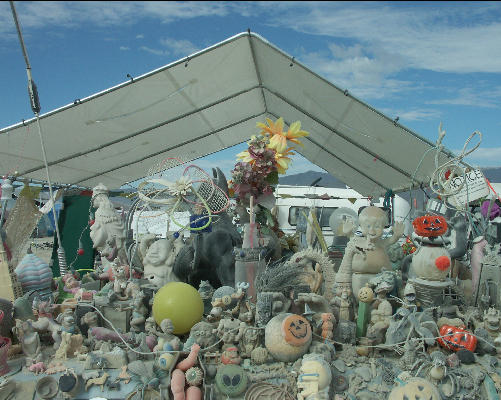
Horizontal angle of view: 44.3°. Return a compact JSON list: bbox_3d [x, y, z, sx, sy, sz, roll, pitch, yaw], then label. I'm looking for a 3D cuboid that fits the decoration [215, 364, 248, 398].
[{"bbox_3d":[-0.034,0.322,1.100,0.060,0.058,0.055,0,-1,-1],"label":"decoration"}]

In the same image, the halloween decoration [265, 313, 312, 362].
[{"bbox_3d":[0.078,0.281,1.260,0.098,0.098,0.097,0,0,0],"label":"halloween decoration"}]

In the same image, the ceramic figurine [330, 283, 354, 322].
[{"bbox_3d":[0.212,0.240,1.420,0.055,0.090,0.045,0,0,-7],"label":"ceramic figurine"}]

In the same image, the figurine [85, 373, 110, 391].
[{"bbox_3d":[-0.276,0.327,1.110,0.047,0.032,0.012,0,0,11],"label":"figurine"}]

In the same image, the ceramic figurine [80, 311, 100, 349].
[{"bbox_3d":[-0.348,0.282,1.340,0.043,0.083,0.045,0,0,-6],"label":"ceramic figurine"}]

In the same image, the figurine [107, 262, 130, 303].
[{"bbox_3d":[-0.317,0.198,1.480,0.058,0.096,0.065,0,0,-6],"label":"figurine"}]

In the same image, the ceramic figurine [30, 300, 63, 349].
[{"bbox_3d":[-0.421,0.257,1.270,0.064,0.098,0.055,0,-1,-19],"label":"ceramic figurine"}]

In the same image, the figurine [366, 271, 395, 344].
[{"bbox_3d":[0.287,0.237,1.360,0.062,0.160,0.060,0,-1,21],"label":"figurine"}]

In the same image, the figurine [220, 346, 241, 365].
[{"bbox_3d":[-0.038,0.296,1.170,0.037,0.037,0.032,0,-1,-1],"label":"figurine"}]

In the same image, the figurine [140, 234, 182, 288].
[{"bbox_3d":[-0.215,0.152,1.500,0.100,0.138,0.075,0,-1,-4],"label":"figurine"}]

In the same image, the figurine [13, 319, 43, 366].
[{"bbox_3d":[-0.433,0.278,1.200,0.056,0.092,0.047,0,-1,-24],"label":"figurine"}]

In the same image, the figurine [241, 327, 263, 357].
[{"bbox_3d":[0.002,0.282,1.230,0.044,0.060,0.038,0,-1,0],"label":"figurine"}]

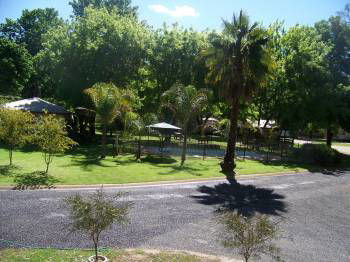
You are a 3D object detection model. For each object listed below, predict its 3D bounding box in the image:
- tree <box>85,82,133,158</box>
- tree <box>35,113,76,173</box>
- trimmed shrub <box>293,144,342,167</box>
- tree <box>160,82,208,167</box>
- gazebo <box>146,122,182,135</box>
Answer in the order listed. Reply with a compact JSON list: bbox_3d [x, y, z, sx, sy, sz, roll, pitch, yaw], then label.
[{"bbox_3d":[-4.753,-0.722,25.997,3.500,5.400,3.400,0,3,0],"label":"tree"},{"bbox_3d":[-6.525,0.667,19.860,2.350,3.250,2.300,0,3,0],"label":"tree"},{"bbox_3d":[9.287,1.448,23.704,3.200,1.300,2.600,0,3,0],"label":"trimmed shrub"},{"bbox_3d":[0.580,-0.379,22.209,3.000,5.100,3.000,0,3,0],"label":"tree"},{"bbox_3d":[-0.864,0.575,28.065,2.650,2.600,2.650,0,3,0],"label":"gazebo"}]

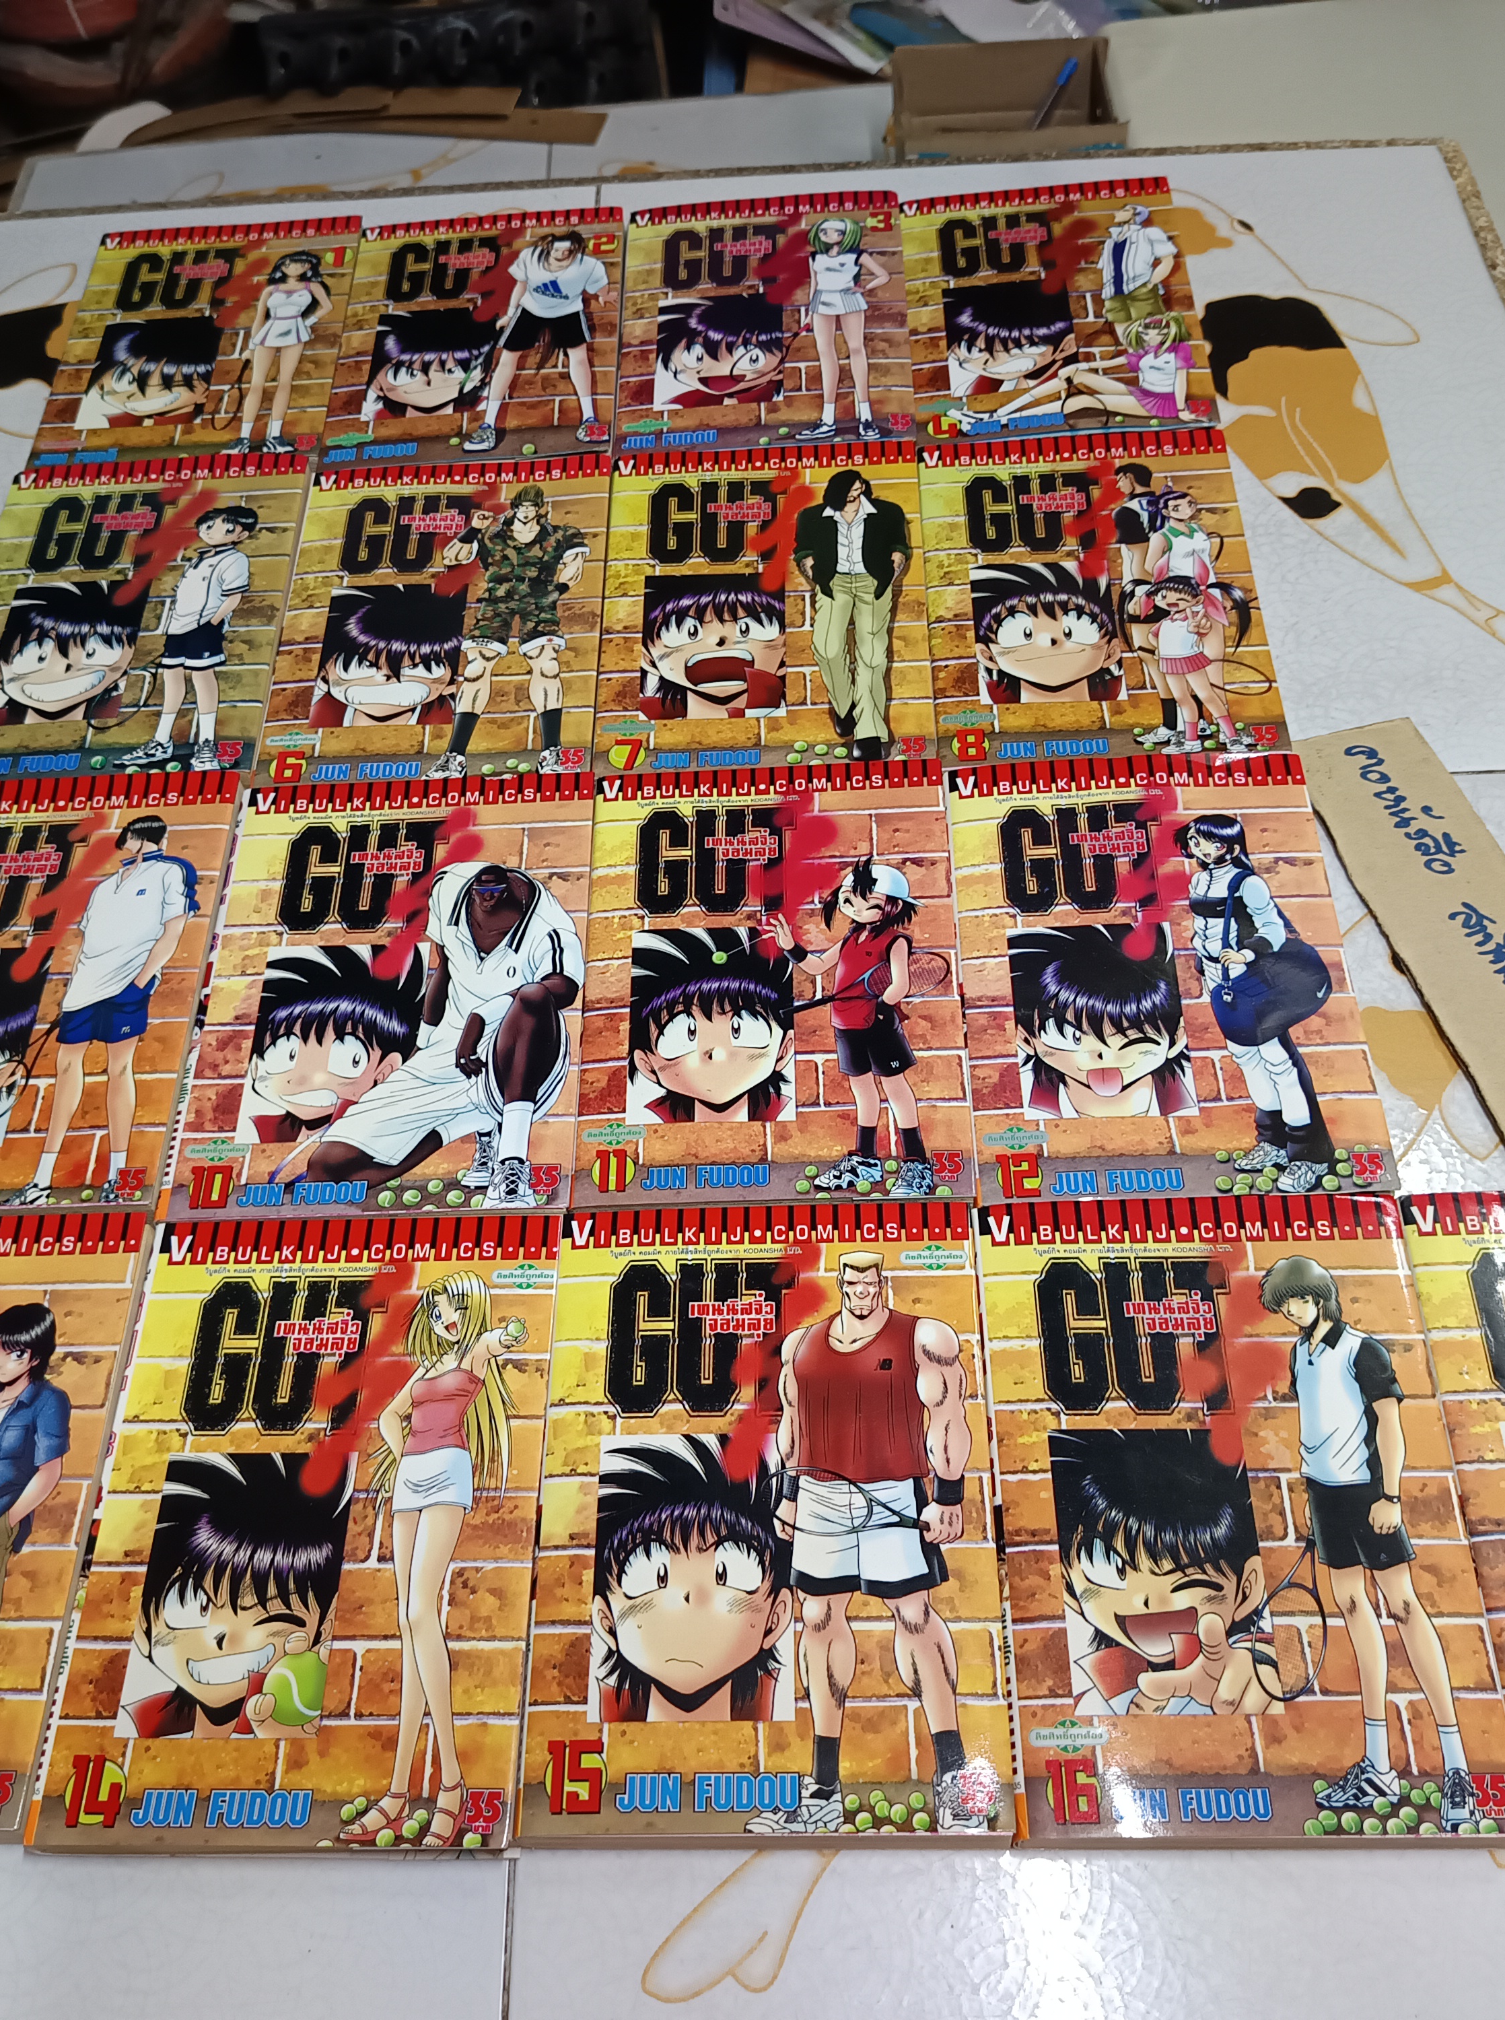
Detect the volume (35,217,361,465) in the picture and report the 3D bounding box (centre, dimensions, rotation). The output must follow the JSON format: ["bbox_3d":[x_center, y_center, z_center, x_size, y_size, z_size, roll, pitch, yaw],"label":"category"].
[{"bbox_3d":[-0.244,-0.296,0.846,0.124,0.016,0.178,-3,55,2],"label":"volume"}]

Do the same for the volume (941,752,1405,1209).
[{"bbox_3d":[0.133,-0.012,0.624,0.124,0.016,0.178,-2,55,3],"label":"volume"}]

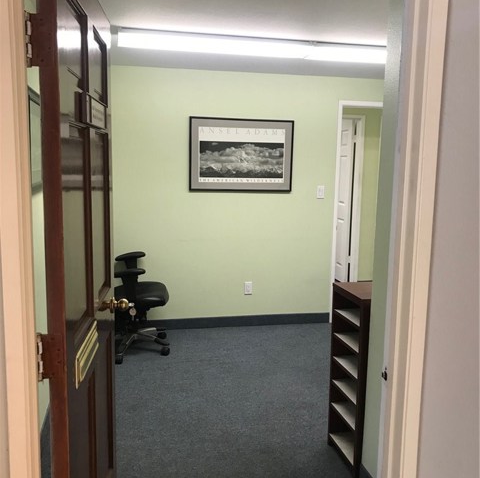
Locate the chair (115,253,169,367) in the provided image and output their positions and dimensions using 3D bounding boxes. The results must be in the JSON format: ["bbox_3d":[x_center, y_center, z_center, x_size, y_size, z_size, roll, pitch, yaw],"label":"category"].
[{"bbox_3d":[-0.883,0.405,4.057,0.650,0.980,0.650,-1,8,-12],"label":"chair"}]

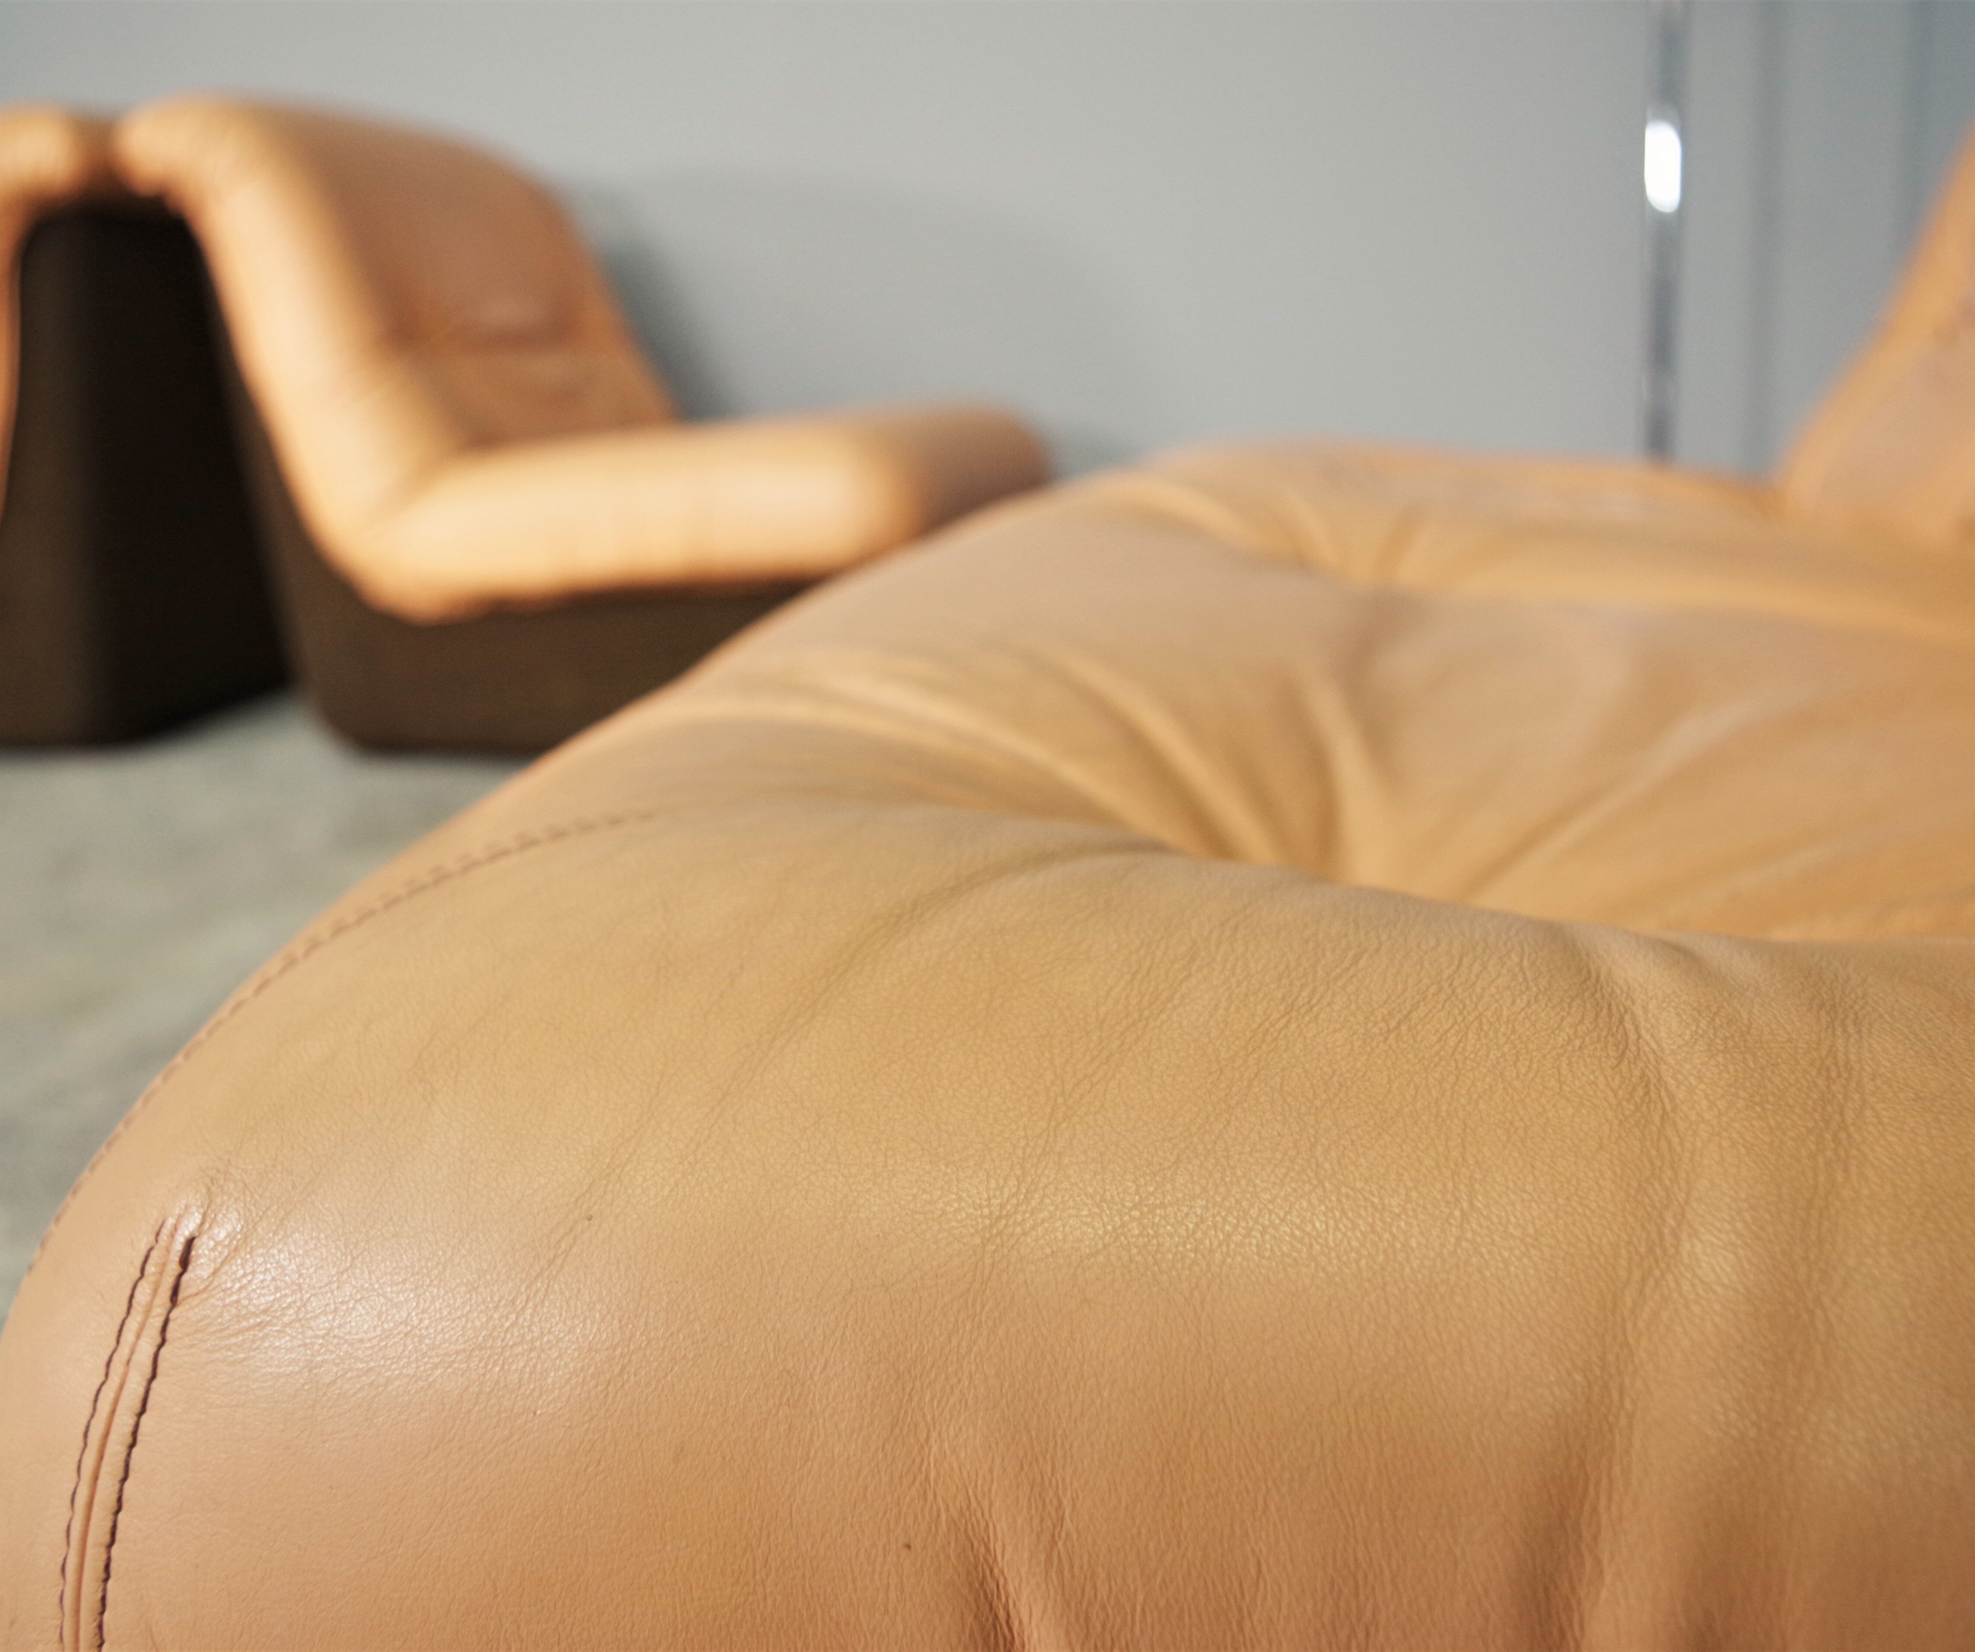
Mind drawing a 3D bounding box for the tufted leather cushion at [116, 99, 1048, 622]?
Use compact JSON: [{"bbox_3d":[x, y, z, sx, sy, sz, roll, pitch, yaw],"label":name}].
[{"bbox_3d":[-0.407,-0.567,2.259,0.900,0.560,0.720,2,15,13],"label":"tufted leather cushion"}]

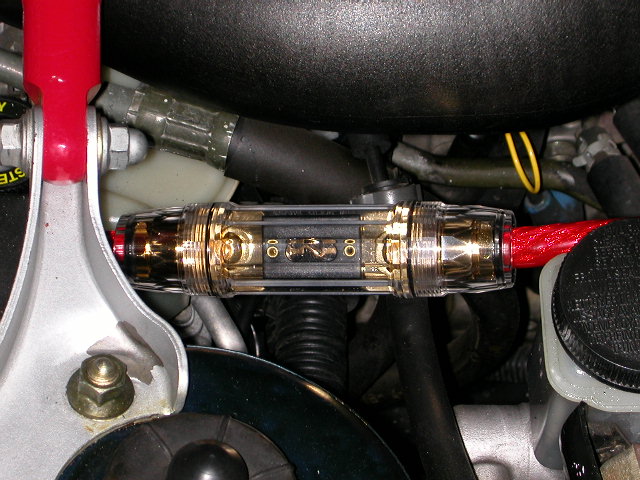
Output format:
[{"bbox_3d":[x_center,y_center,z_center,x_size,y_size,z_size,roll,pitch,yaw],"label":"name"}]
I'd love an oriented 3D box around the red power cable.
[{"bbox_3d":[0.096,0.001,0.805,0.043,0.017,0.017,-6,62,-3],"label":"red power cable"}]

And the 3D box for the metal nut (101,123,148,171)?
[{"bbox_3d":[-0.076,-0.036,0.800,0.018,0.019,0.018,0,90,0],"label":"metal nut"}]

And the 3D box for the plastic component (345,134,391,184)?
[{"bbox_3d":[0.020,-0.034,0.855,0.019,0.024,0.017,0,62,0],"label":"plastic component"}]

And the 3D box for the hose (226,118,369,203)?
[{"bbox_3d":[-0.009,-0.033,0.860,0.066,0.028,0.027,16,63,8],"label":"hose"}]

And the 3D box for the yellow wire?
[{"bbox_3d":[0.084,-0.032,0.850,0.016,0.028,0.016,0,62,0],"label":"yellow wire"}]

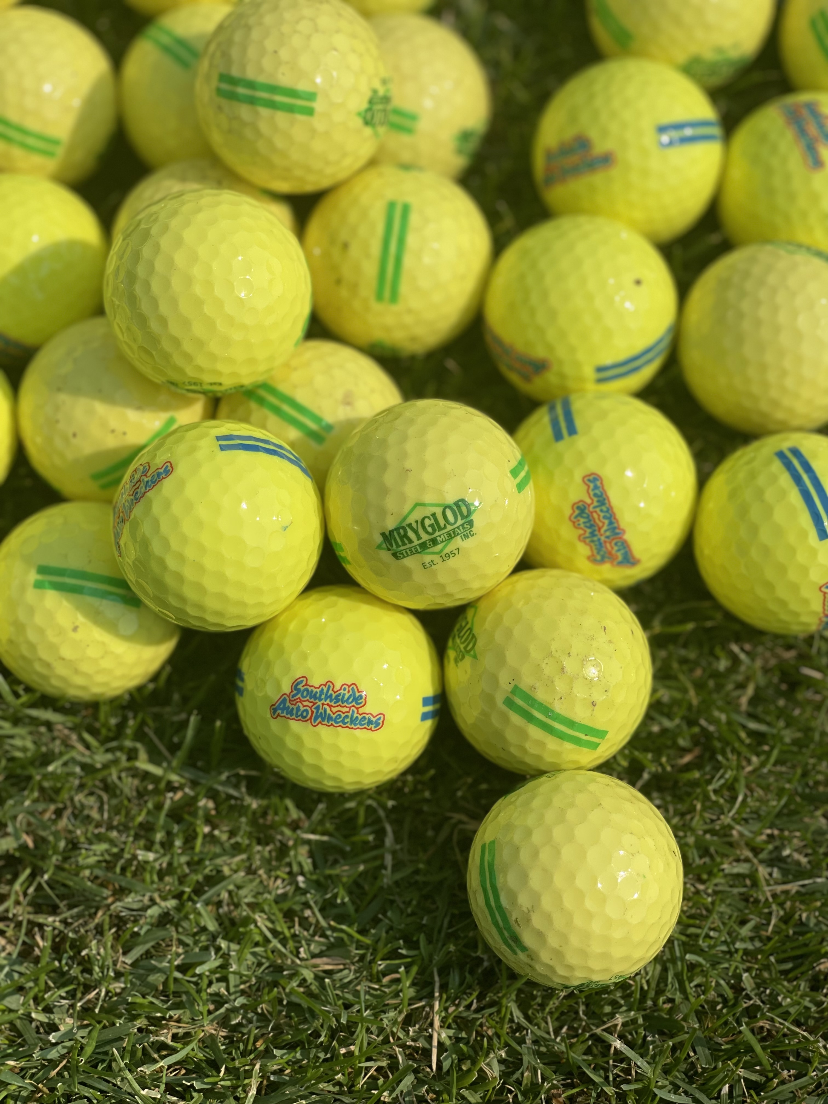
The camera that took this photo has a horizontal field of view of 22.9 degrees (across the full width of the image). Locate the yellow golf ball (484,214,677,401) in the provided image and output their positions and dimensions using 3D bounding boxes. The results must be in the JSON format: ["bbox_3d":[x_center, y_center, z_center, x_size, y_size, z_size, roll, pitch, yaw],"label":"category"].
[{"bbox_3d":[0.037,-0.053,0.450,0.043,0.043,0.043,0,70,3],"label":"yellow golf ball"}]

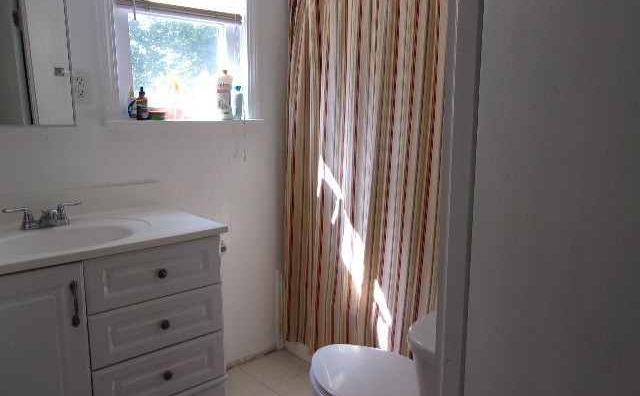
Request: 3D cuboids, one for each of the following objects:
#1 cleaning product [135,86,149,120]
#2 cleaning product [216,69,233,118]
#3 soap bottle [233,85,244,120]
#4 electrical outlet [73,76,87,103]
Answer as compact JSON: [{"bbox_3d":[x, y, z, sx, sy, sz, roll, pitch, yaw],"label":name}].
[{"bbox_3d":[-0.697,-0.368,1.950,0.044,0.129,0.044,-4,10,-23],"label":"cleaning product"},{"bbox_3d":[-0.423,-0.458,2.219,0.068,0.216,0.046,0,9,2],"label":"cleaning product"},{"bbox_3d":[-0.369,-0.432,2.272,0.045,0.148,0.036,-1,9,-6],"label":"soap bottle"},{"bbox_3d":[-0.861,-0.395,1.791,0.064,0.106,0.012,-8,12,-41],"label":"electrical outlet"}]

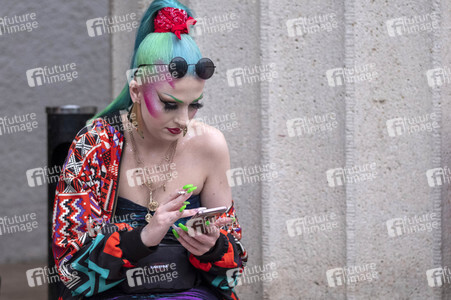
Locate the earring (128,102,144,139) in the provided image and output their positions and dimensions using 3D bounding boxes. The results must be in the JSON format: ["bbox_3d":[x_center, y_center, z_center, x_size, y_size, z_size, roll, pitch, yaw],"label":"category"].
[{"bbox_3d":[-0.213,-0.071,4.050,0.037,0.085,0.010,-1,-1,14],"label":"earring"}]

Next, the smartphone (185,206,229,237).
[{"bbox_3d":[-0.046,0.164,3.947,0.071,0.009,0.145,-10,-16,-19],"label":"smartphone"}]

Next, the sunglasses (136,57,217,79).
[{"bbox_3d":[-0.114,-0.195,4.061,0.136,0.053,0.142,2,1,-30],"label":"sunglasses"}]

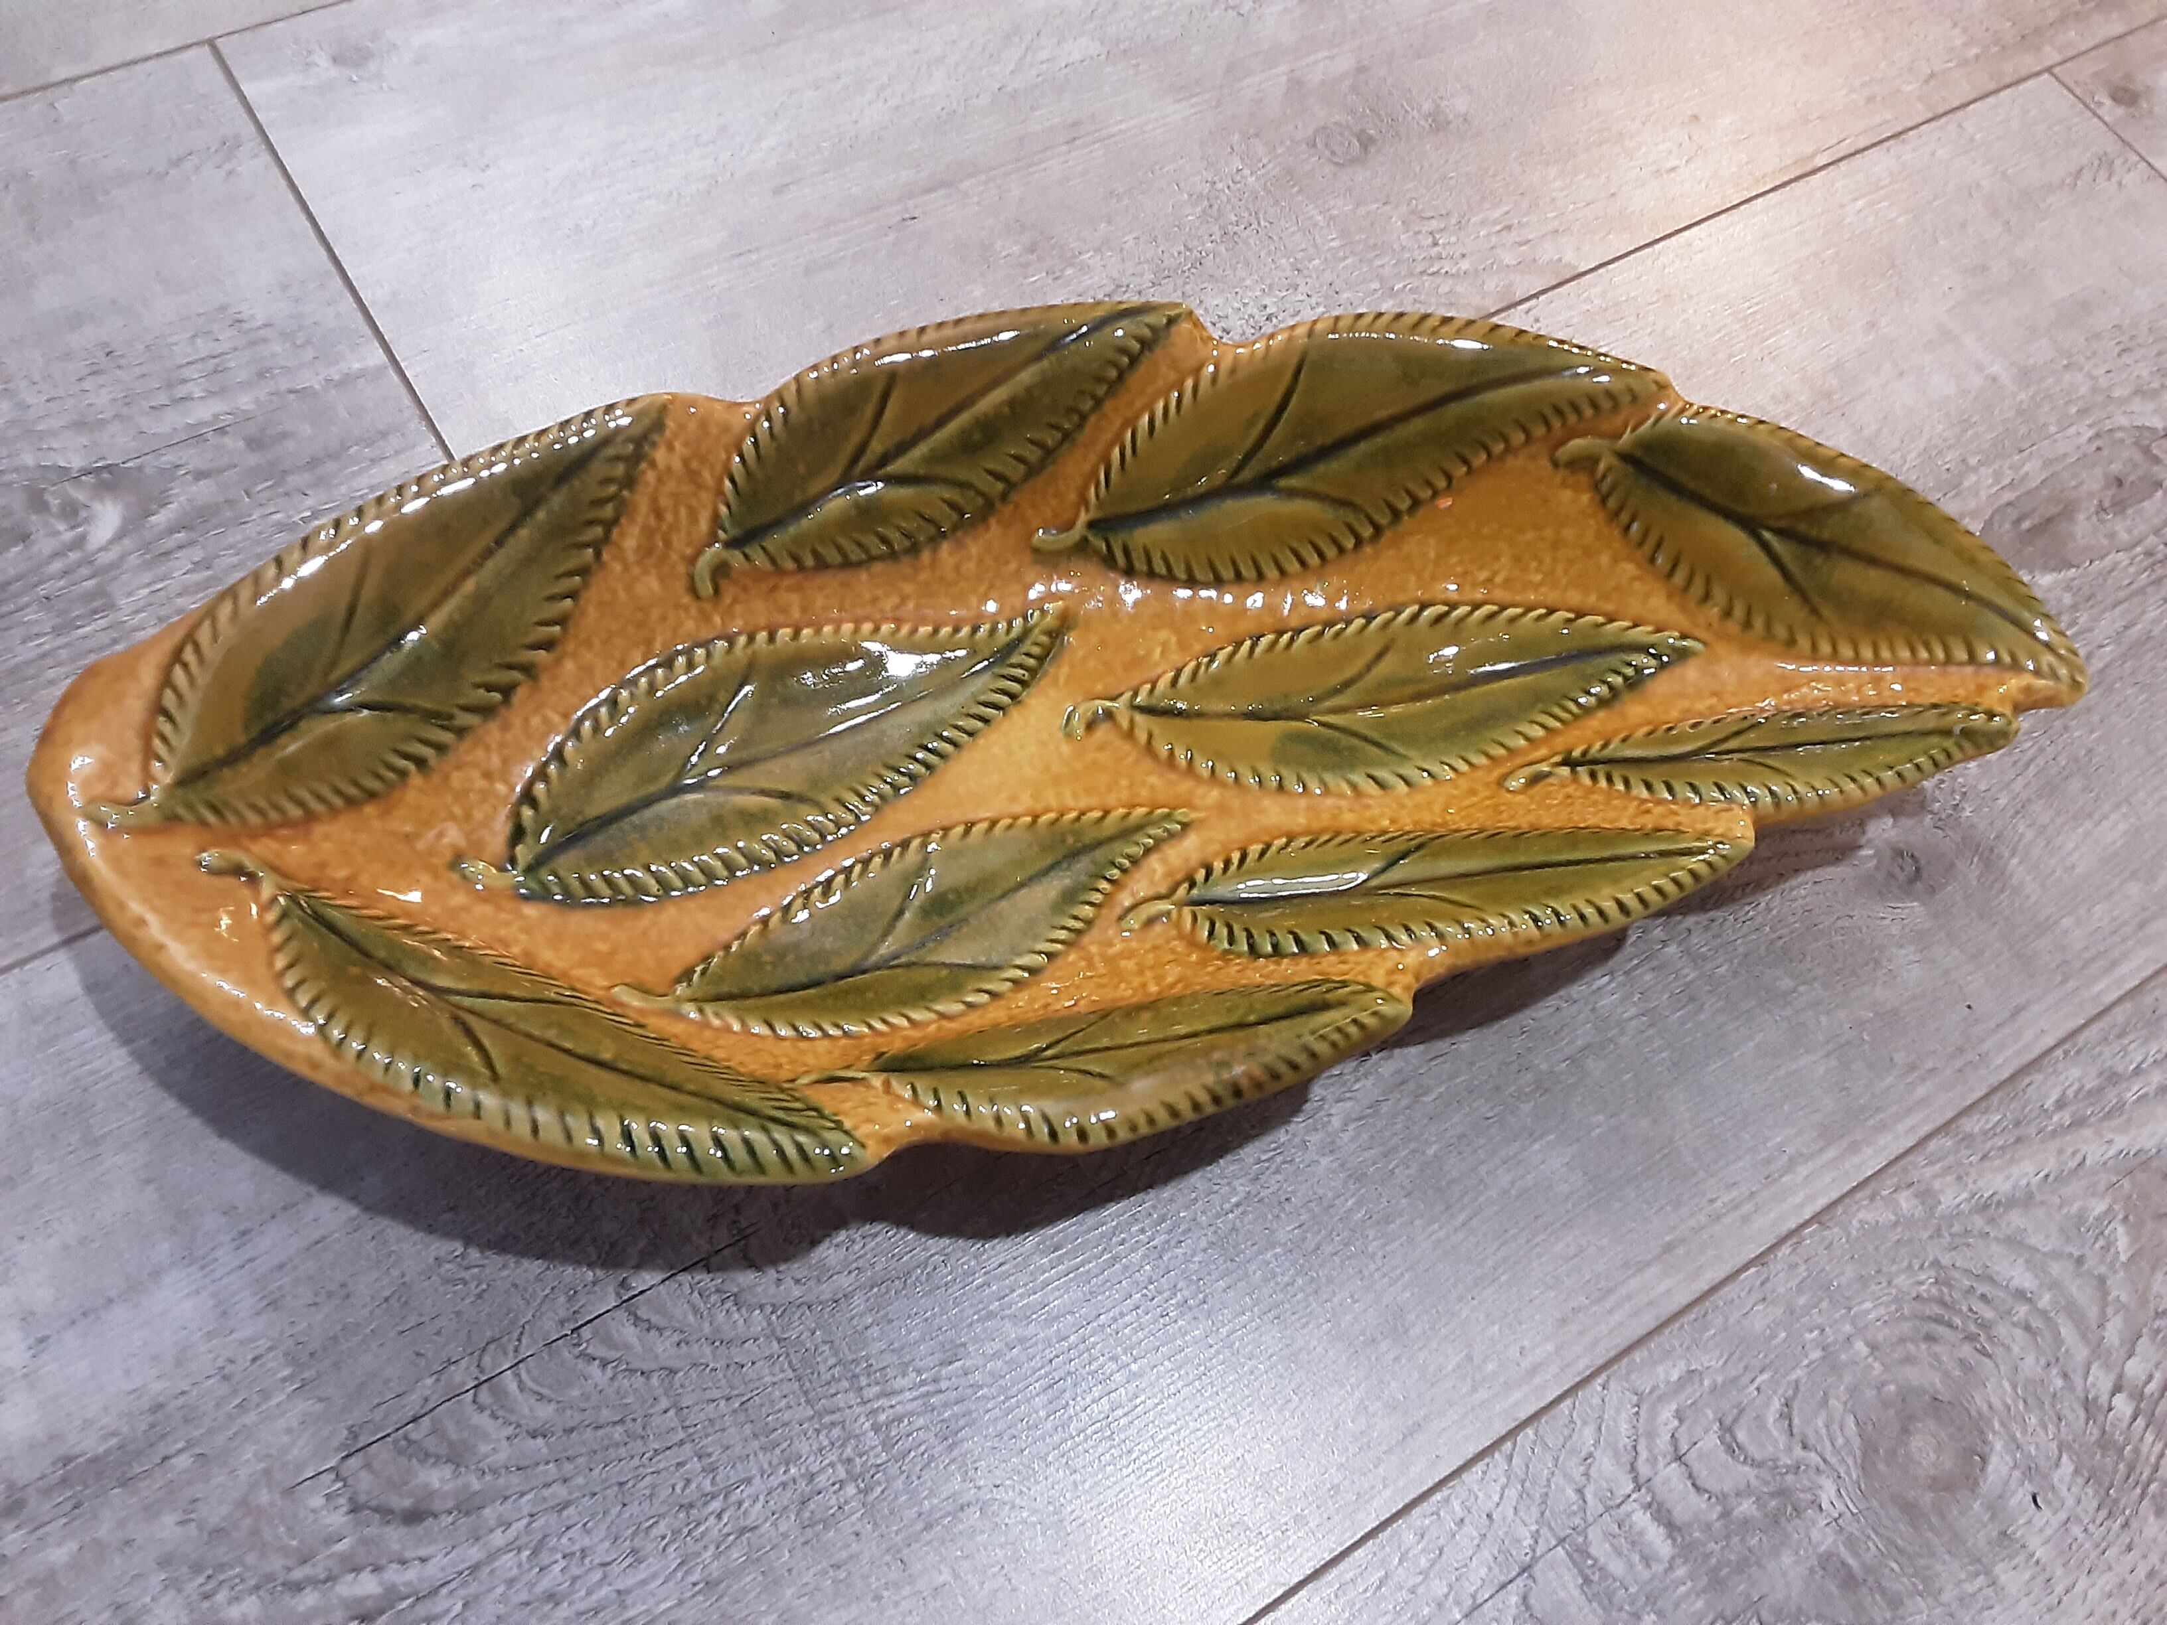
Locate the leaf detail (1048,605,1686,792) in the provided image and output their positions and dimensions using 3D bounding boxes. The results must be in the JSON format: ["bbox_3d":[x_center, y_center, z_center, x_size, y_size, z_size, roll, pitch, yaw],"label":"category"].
[{"bbox_3d":[0.059,-0.022,0.340,0.126,0.015,0.038,-5,65,-10],"label":"leaf detail"}]

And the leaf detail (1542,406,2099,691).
[{"bbox_3d":[0.147,-0.053,0.351,0.107,0.013,0.046,33,76,14],"label":"leaf detail"}]

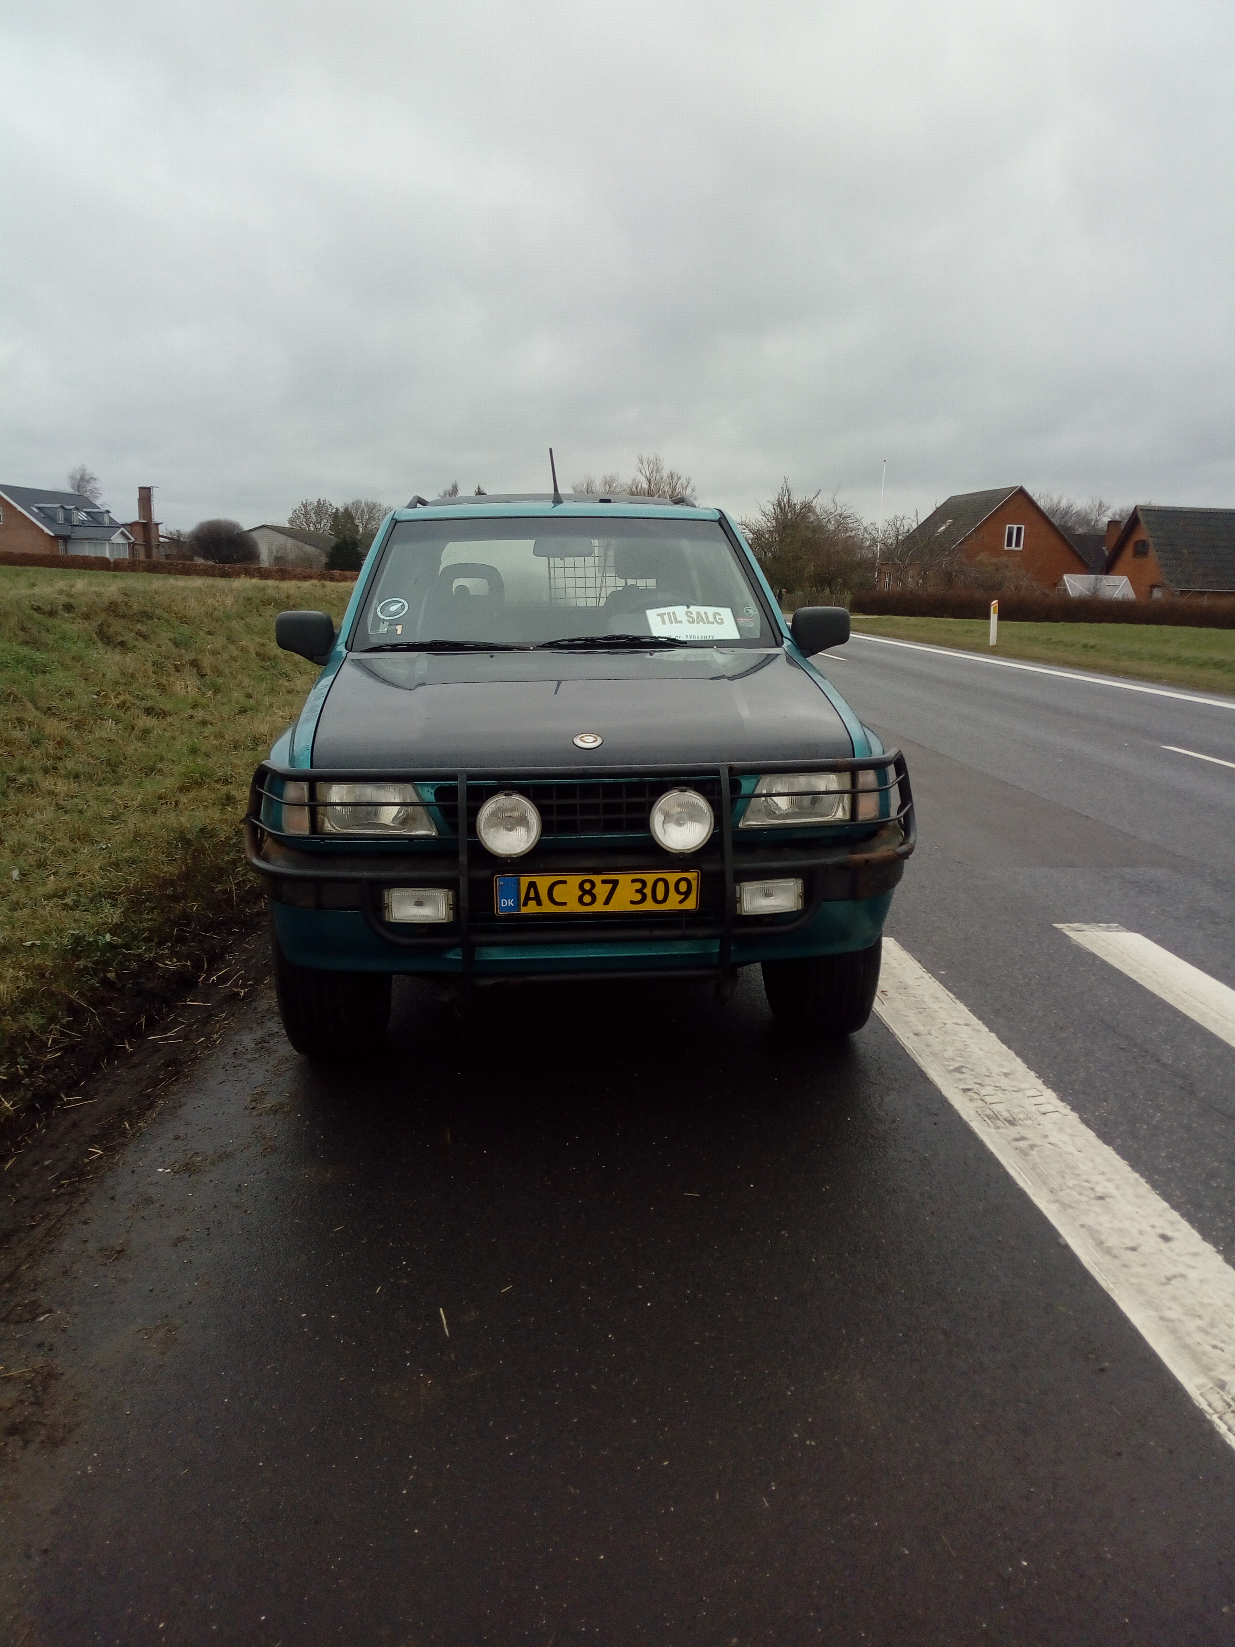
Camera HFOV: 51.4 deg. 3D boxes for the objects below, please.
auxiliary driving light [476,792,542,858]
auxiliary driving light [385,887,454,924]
[{"bbox_3d":[-0.270,0.001,3.220,0.161,0.162,0.095,-1,11,-5],"label":"auxiliary driving light"},{"bbox_3d":[-0.495,0.206,3.210,0.172,0.092,0.080,-1,11,-5],"label":"auxiliary driving light"}]

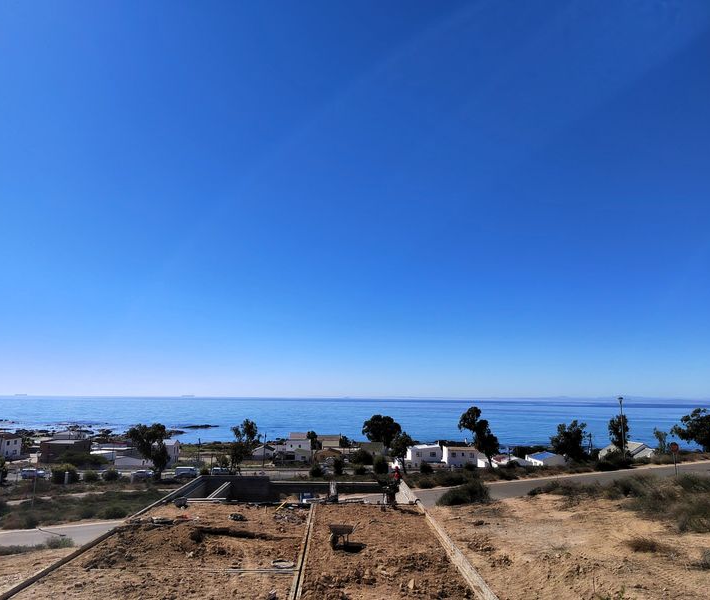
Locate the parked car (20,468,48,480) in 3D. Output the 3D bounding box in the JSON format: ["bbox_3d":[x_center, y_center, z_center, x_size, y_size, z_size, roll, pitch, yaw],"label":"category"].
[{"bbox_3d":[-64.432,35.018,106.775,4.200,1.650,1.750,1,-10,0],"label":"parked car"}]

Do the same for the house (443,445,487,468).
[{"bbox_3d":[28.109,40.388,136.499,9.700,5.600,8.500,0,-10,3],"label":"house"}]

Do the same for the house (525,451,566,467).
[{"bbox_3d":[47.617,39.908,132.056,6.800,4.000,11.500,1,-10,0],"label":"house"}]

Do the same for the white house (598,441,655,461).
[{"bbox_3d":[74.688,42.420,146.906,9.000,5.500,11.000,5,-11,-22],"label":"white house"}]

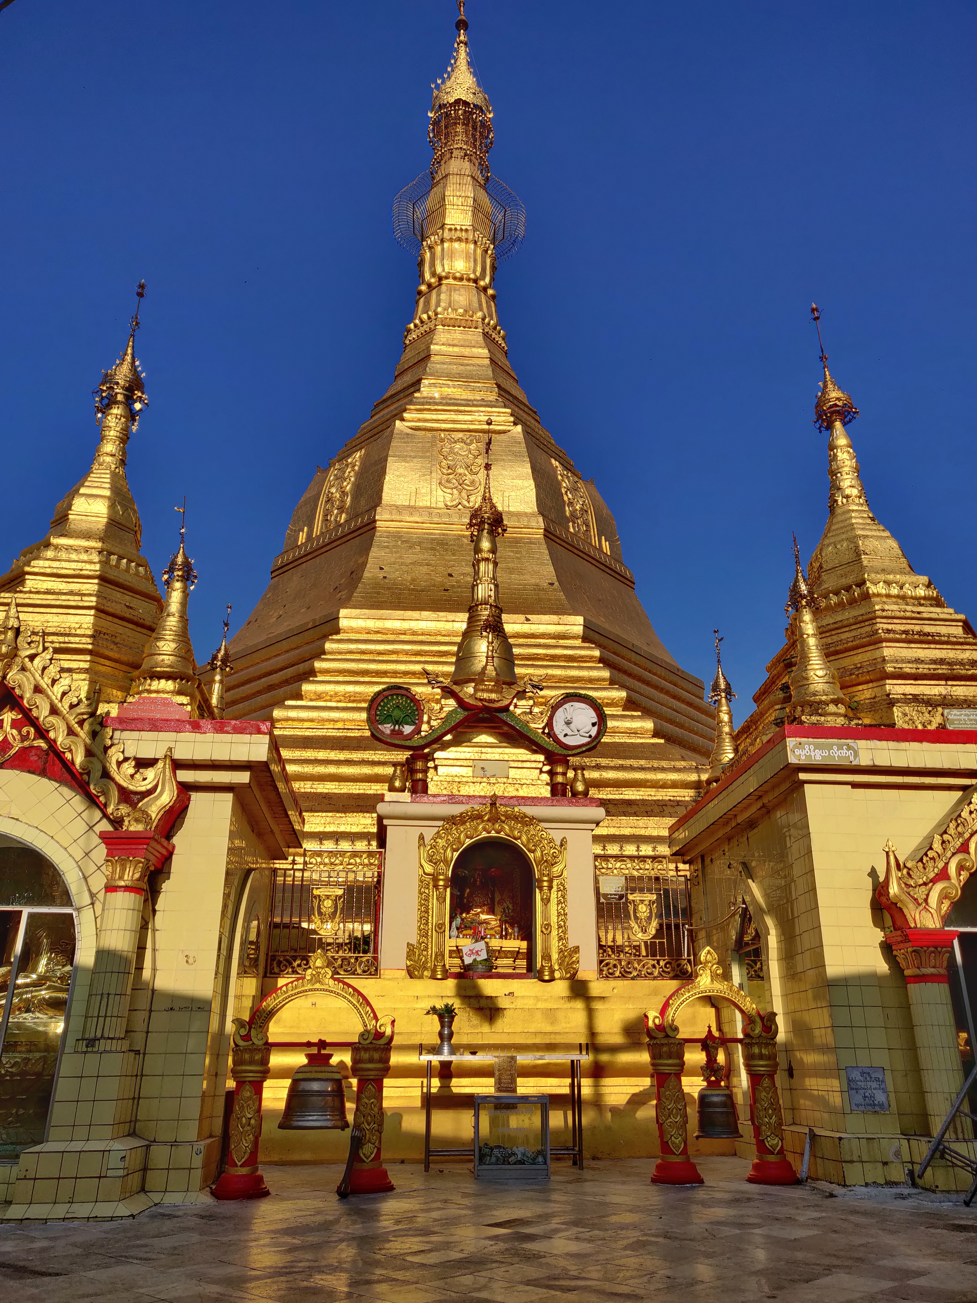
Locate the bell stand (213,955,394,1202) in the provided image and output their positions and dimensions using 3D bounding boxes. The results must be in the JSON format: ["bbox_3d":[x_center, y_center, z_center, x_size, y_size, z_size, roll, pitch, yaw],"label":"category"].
[{"bbox_3d":[-1.826,4.325,9.825,1.816,2.302,0.601,4,-23,-10],"label":"bell stand"}]

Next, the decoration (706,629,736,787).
[{"bbox_3d":[4.047,1.080,16.166,0.801,3.075,0.801,2,-22,-4],"label":"decoration"}]

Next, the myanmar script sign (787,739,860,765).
[{"bbox_3d":[4.074,1.214,11.386,0.887,0.286,0.026,2,-22,-4],"label":"myanmar script sign"}]

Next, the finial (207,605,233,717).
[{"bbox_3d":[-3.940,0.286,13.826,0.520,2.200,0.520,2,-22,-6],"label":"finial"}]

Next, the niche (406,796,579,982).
[{"bbox_3d":[0.038,3.246,12.882,2.255,2.413,0.700,2,-22,-6],"label":"niche"}]

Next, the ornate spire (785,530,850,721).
[{"bbox_3d":[4.130,-0.284,12.222,0.800,2.801,0.800,2,-22,-6],"label":"ornate spire"}]

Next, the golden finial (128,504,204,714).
[{"bbox_3d":[-3.966,-0.580,11.922,0.858,3.146,0.858,2,-22,-4],"label":"golden finial"}]

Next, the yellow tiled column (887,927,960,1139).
[{"bbox_3d":[4.960,4.202,10.468,0.586,2.074,0.572,2,-22,-4],"label":"yellow tiled column"}]

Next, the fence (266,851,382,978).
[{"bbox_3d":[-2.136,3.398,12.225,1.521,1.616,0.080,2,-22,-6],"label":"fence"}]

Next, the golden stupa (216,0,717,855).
[{"bbox_3d":[-1.150,-8.940,32.849,19.000,41.072,19.000,2,-22,-5],"label":"golden stupa"}]

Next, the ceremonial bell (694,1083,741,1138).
[{"bbox_3d":[2.406,4.838,9.905,0.478,0.507,0.478,2,-22,-4],"label":"ceremonial bell"}]

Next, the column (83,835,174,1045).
[{"bbox_3d":[-3.709,2.898,9.510,0.543,2.031,0.615,2,-22,-4],"label":"column"}]

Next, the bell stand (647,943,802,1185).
[{"bbox_3d":[2.435,4.379,10.093,1.526,2.289,0.500,2,-22,-4],"label":"bell stand"}]

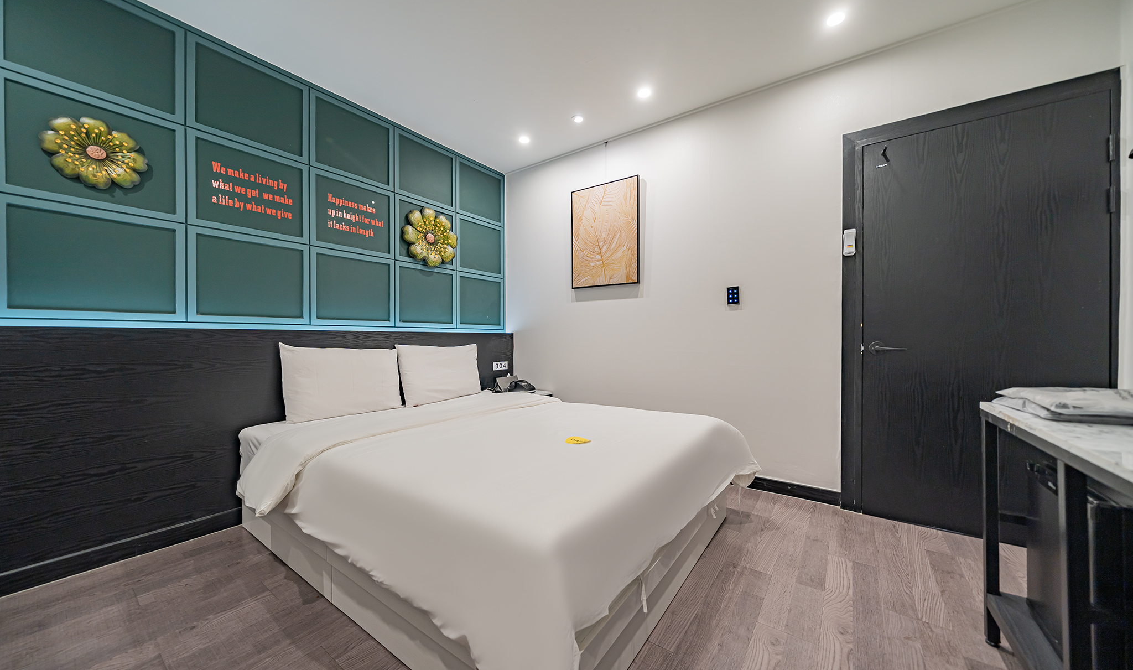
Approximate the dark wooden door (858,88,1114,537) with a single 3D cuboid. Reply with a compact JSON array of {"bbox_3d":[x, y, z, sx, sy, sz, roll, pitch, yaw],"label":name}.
[{"bbox_3d":[1.984,-0.029,1.860,0.830,2.030,0.045,0,0,35],"label":"dark wooden door"}]

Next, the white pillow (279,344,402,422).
[{"bbox_3d":[-1.315,0.274,2.284,0.150,0.440,0.680,-13,-8,35],"label":"white pillow"}]

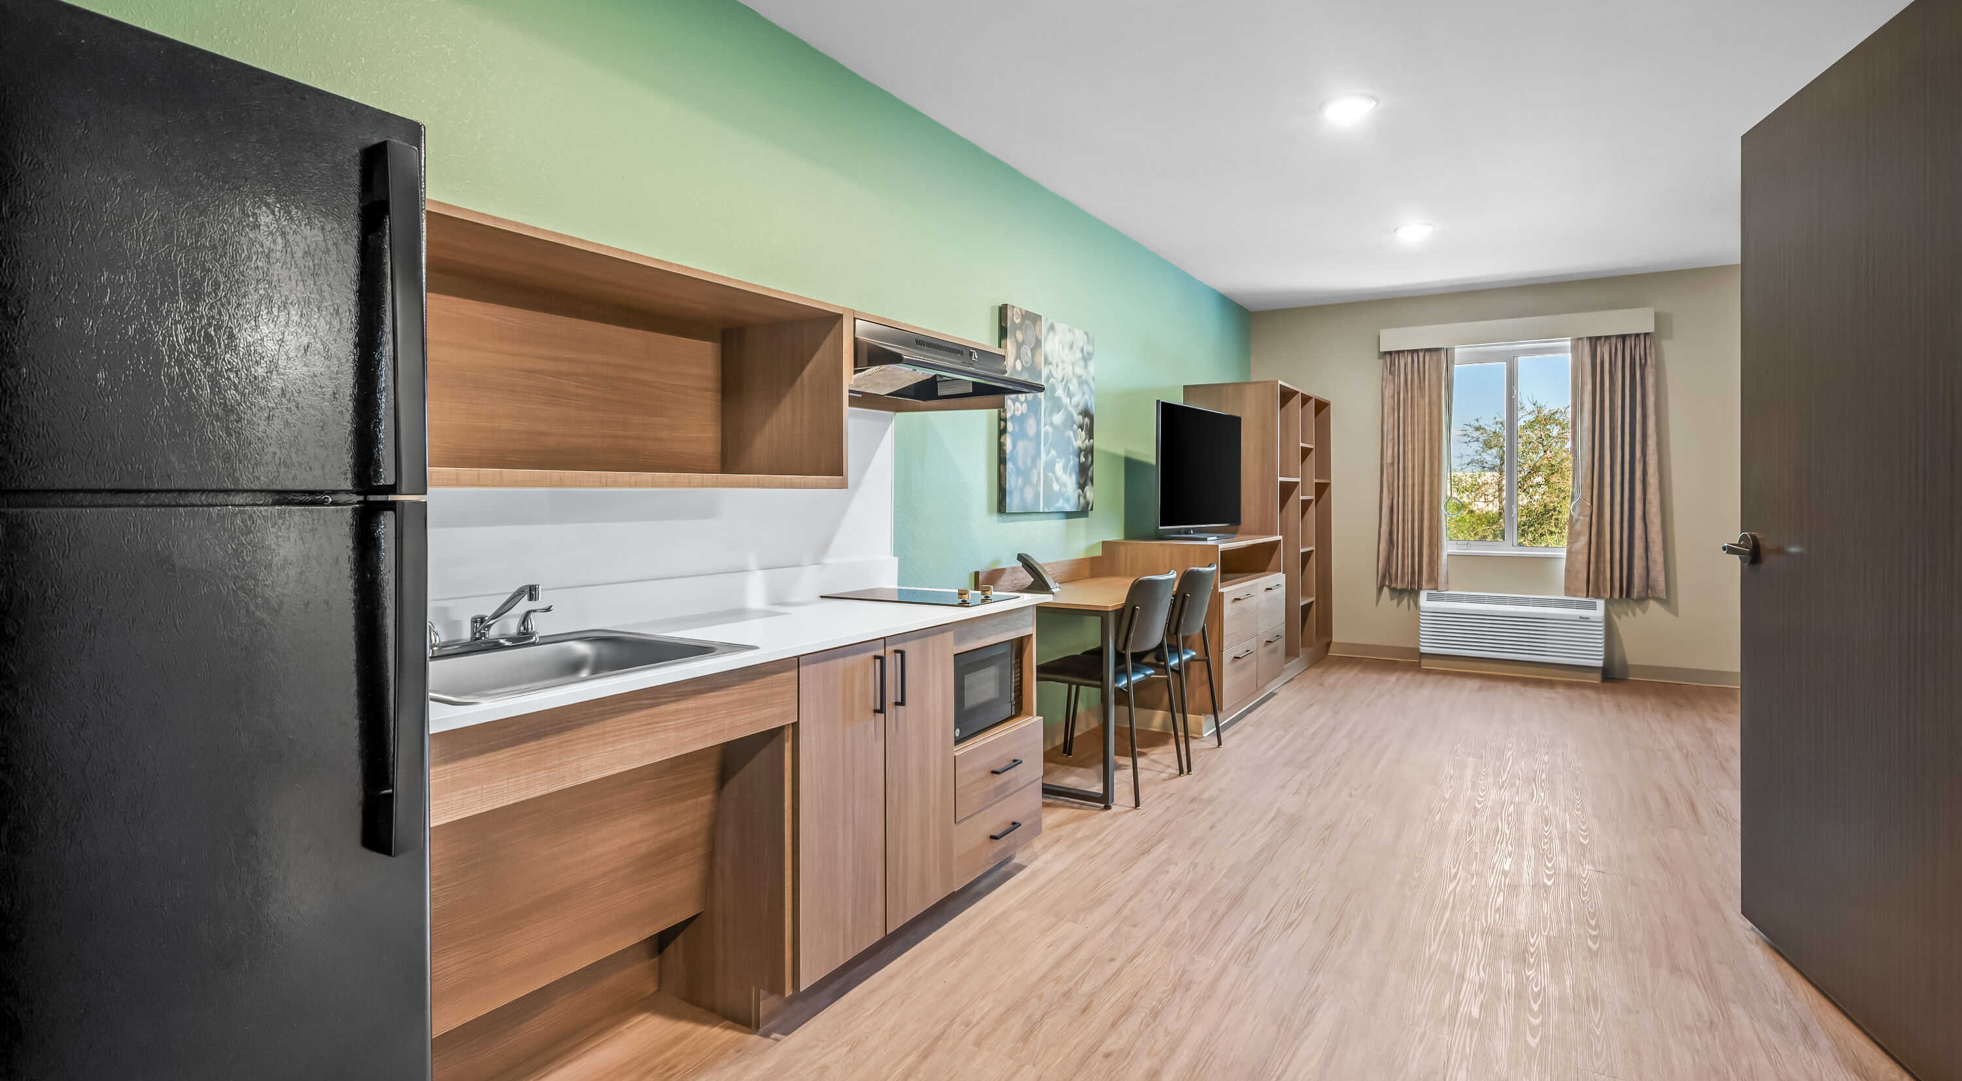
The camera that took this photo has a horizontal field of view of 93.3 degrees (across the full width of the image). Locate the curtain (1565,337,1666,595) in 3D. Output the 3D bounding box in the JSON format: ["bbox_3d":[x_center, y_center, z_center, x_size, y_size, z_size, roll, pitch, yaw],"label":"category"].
[{"bbox_3d":[4.009,-0.489,5.863,0.509,1.718,0.130,2,3,32],"label":"curtain"}]

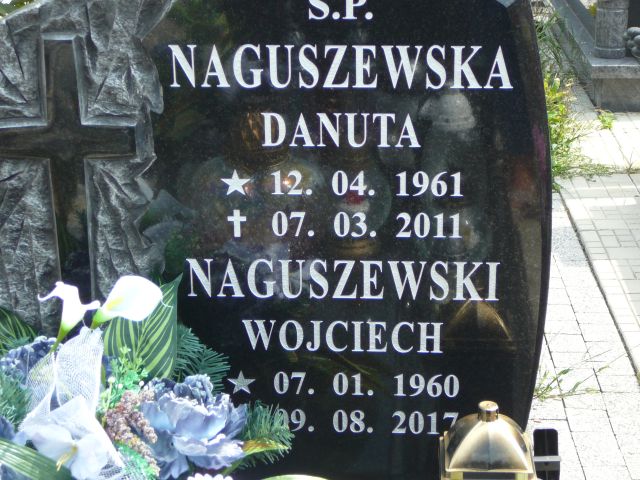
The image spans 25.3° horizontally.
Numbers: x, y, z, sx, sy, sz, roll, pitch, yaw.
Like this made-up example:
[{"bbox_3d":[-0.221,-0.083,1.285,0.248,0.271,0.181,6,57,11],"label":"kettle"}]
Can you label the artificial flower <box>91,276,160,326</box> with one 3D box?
[{"bbox_3d":[-0.213,0.069,1.550,0.085,0.055,0.048,-32,-2,11],"label":"artificial flower"}]

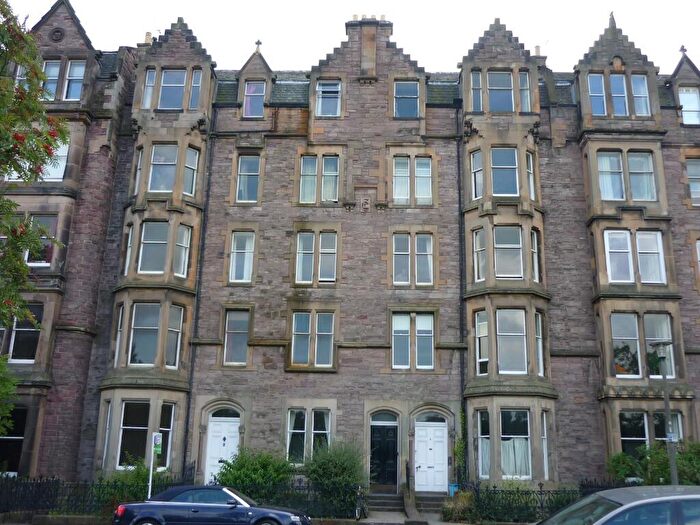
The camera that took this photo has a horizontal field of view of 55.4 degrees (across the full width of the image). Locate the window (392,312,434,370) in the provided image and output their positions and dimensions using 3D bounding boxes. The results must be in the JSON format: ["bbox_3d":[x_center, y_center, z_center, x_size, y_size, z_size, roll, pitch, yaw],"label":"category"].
[{"bbox_3d":[2.407,2.998,25.386,1.556,2.143,0.300,1,-16,2],"label":"window"}]

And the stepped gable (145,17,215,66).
[{"bbox_3d":[-7.634,-9.966,30.453,3.243,2.484,0.600,1,-16,2],"label":"stepped gable"}]

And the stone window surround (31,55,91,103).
[{"bbox_3d":[-11.767,-7.521,27.256,1.983,2.016,0.300,1,-16,2],"label":"stone window surround"}]

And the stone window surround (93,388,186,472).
[{"bbox_3d":[-7.706,6.069,23.940,3.180,2.898,1.000,1,-16,2],"label":"stone window surround"}]

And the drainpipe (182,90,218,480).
[{"bbox_3d":[-5.969,0.404,26.914,0.150,16.376,0.150,1,-16,1],"label":"drainpipe"}]

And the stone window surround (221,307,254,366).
[{"bbox_3d":[-4.265,2.816,25.404,1.295,2.448,0.320,1,-16,2],"label":"stone window surround"}]

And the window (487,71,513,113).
[{"bbox_3d":[6.328,-7.123,28.151,1.066,1.928,0.300,1,-16,1],"label":"window"}]

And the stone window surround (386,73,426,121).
[{"bbox_3d":[2.390,-6.918,28.078,1.589,2.229,0.300,1,-16,2],"label":"stone window surround"}]

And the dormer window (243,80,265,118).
[{"bbox_3d":[-4.385,-7.420,30.361,0.856,1.779,0.250,1,-16,2],"label":"dormer window"}]

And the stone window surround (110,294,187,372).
[{"bbox_3d":[-8.149,2.861,26.981,3.050,3.171,0.900,1,-16,2],"label":"stone window surround"}]

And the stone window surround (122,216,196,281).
[{"bbox_3d":[-7.575,-0.471,25.813,3.000,2.664,1.000,1,-16,2],"label":"stone window surround"}]

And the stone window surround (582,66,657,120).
[{"bbox_3d":[10.852,-6.831,26.938,2.650,2.249,0.300,1,-16,2],"label":"stone window surround"}]

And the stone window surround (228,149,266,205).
[{"bbox_3d":[-4.304,-3.549,28.202,1.432,2.630,0.300,1,-16,1],"label":"stone window surround"}]

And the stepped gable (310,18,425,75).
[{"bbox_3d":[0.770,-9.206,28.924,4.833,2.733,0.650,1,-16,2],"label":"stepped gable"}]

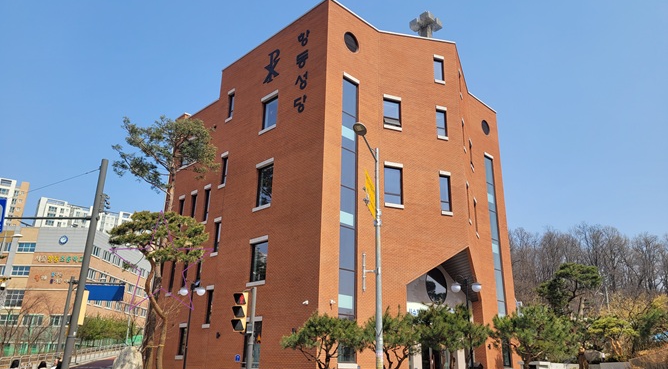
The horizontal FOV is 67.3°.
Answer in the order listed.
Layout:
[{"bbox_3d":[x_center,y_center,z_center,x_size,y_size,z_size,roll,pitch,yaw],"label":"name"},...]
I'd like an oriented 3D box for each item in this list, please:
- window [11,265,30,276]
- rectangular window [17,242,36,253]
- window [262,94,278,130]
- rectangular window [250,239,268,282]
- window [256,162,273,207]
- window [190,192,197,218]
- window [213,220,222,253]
[{"bbox_3d":[-44.976,12.436,72.044,2.650,1.500,0.200,0,-20,4],"label":"window"},{"bbox_3d":[-45.826,9.471,74.962,2.650,1.400,0.200,0,-20,5],"label":"rectangular window"},{"bbox_3d":[-3.393,-3.759,26.590,1.429,1.785,0.150,-18,-28,42],"label":"window"},{"bbox_3d":[-3.545,3.672,23.767,1.391,1.911,0.150,-18,-28,42],"label":"rectangular window"},{"bbox_3d":[-3.497,0.083,25.955,1.250,2.120,0.170,-18,-27,42],"label":"window"},{"bbox_3d":[-8.305,1.562,29.714,0.718,1.933,0.150,-18,-28,42],"label":"window"},{"bbox_3d":[-6.409,2.980,27.884,0.600,1.650,0.200,-18,-27,42],"label":"window"}]

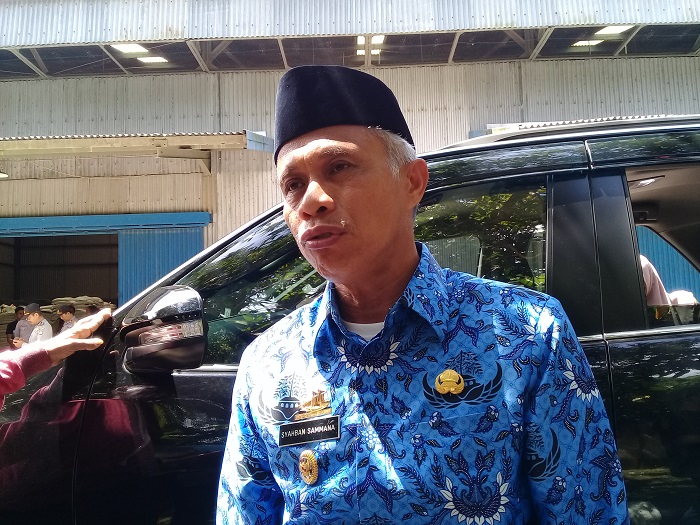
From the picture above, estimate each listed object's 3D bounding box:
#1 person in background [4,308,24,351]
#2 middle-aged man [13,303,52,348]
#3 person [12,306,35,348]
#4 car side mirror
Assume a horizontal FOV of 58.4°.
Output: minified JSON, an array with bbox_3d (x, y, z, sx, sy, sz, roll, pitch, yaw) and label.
[{"bbox_3d":[-4.816,1.483,9.064,0.500,1.670,0.320,0,-6,-18],"label":"person in background"},{"bbox_3d":[-3.764,1.294,7.463,0.460,1.660,0.480,1,-6,-23],"label":"middle-aged man"},{"bbox_3d":[-4.156,1.362,8.064,0.500,1.670,0.340,-3,-6,12],"label":"person"},{"bbox_3d":[-0.422,0.152,1.420,0.220,0.200,0.130,-5,-7,30],"label":"car side mirror"}]

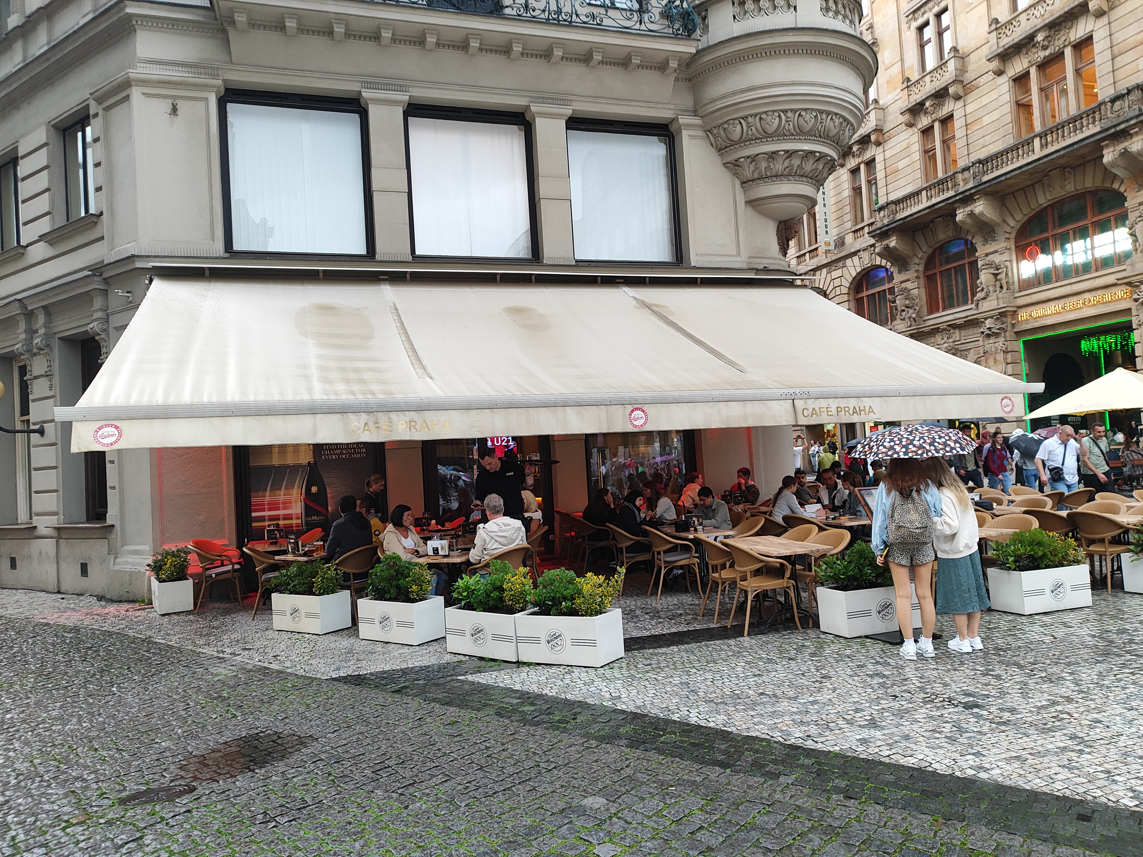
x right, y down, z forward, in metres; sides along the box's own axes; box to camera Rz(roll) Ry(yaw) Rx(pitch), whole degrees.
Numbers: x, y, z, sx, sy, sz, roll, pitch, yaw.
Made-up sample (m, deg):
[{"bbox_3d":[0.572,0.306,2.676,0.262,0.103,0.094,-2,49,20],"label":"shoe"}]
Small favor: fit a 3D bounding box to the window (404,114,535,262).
[{"bbox_3d":[-1.576,-3.742,12.425,1.959,2.293,0.121,-3,-2,-18],"label":"window"}]

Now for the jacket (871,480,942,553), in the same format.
[{"bbox_3d":[2.662,0.700,6.317,0.510,0.570,0.310,-3,-2,-11],"label":"jacket"}]

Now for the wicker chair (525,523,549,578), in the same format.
[{"bbox_3d":[-0.644,1.755,10.470,0.600,0.840,0.570,-3,-2,-3],"label":"wicker chair"}]

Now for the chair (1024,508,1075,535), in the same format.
[{"bbox_3d":[5.397,1.297,8.835,0.600,0.850,0.580,-3,-2,-15],"label":"chair"}]

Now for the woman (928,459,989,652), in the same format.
[{"bbox_3d":[3.108,0.956,6.387,0.460,1.610,0.400,-3,-2,-22],"label":"woman"}]

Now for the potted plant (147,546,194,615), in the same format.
[{"bbox_3d":[-5.415,2.029,10.743,0.435,0.822,0.822,-2,-3,-33],"label":"potted plant"}]

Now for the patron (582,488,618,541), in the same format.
[{"bbox_3d":[0.484,1.506,11.549,0.780,1.250,0.480,-3,-2,-12],"label":"patron"}]

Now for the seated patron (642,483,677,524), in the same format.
[{"bbox_3d":[1.212,1.428,11.201,0.740,1.290,0.480,-3,-2,-15],"label":"seated patron"}]

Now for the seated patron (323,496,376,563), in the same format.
[{"bbox_3d":[-2.605,1.524,9.196,0.750,1.400,0.550,-5,-3,40],"label":"seated patron"}]

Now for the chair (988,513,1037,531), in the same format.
[{"bbox_3d":[4.429,1.332,8.243,0.600,0.850,0.580,-3,-2,-18],"label":"chair"}]

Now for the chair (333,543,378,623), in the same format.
[{"bbox_3d":[-2.463,1.719,8.834,0.626,0.848,0.576,-4,-2,20],"label":"chair"}]

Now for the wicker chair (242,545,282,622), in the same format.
[{"bbox_3d":[-3.708,1.864,9.775,0.610,0.850,0.580,-3,-2,-17],"label":"wicker chair"}]

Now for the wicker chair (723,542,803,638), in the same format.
[{"bbox_3d":[1.772,1.475,7.493,0.600,0.840,0.570,-3,-2,-10],"label":"wicker chair"}]

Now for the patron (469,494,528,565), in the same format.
[{"bbox_3d":[-0.817,1.395,8.330,0.750,1.370,0.550,-5,-3,40],"label":"patron"}]

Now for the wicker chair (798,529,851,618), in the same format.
[{"bbox_3d":[2.371,1.409,7.582,0.626,0.848,0.576,-3,-2,-16],"label":"wicker chair"}]

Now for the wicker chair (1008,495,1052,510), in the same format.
[{"bbox_3d":[5.735,1.300,9.927,0.610,0.850,0.580,-2,-3,-29],"label":"wicker chair"}]

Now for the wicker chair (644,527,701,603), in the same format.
[{"bbox_3d":[1.187,1.605,9.513,0.600,0.840,0.570,-3,-2,-8],"label":"wicker chair"}]

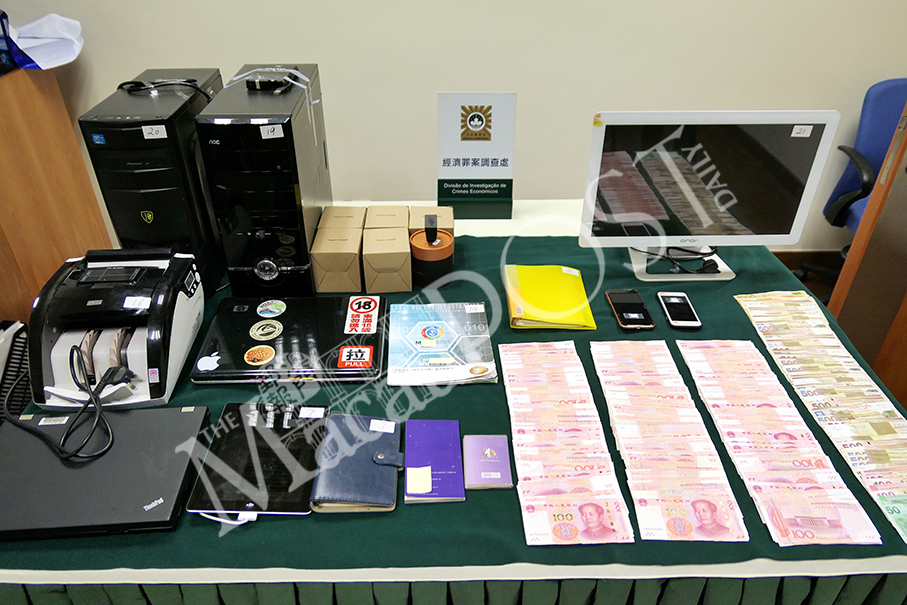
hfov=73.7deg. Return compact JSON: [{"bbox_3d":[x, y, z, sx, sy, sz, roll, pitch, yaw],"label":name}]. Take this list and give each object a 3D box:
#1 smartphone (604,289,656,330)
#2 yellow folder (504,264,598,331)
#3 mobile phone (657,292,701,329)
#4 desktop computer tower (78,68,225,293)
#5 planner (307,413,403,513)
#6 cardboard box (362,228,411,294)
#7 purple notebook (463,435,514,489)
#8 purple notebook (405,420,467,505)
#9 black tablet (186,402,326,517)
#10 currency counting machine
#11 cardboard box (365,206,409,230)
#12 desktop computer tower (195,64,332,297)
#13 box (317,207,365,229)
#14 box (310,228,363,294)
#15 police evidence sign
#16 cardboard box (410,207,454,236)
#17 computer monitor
[{"bbox_3d":[0.388,0.015,1.333,0.071,0.011,0.145,0,35,-1],"label":"smartphone"},{"bbox_3d":[0.218,-0.018,1.387,0.190,0.030,0.228,0,34,-1],"label":"yellow folder"},{"bbox_3d":[0.502,0.017,1.346,0.067,0.009,0.139,2,32,2],"label":"mobile phone"},{"bbox_3d":[-0.637,-0.286,1.401,0.167,0.394,0.382,-1,35,-4],"label":"desktop computer tower"},{"bbox_3d":[-0.149,0.255,0.977,0.128,0.024,0.178,0,34,-1],"label":"planner"},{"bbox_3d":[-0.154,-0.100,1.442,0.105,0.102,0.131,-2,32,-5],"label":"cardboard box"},{"bbox_3d":[0.056,0.257,0.981,0.072,0.007,0.109,0,32,-1],"label":"purple notebook"},{"bbox_3d":[-0.030,0.253,0.982,0.091,0.011,0.168,-1,32,-2],"label":"purple notebook"},{"bbox_3d":[-0.308,0.251,0.991,0.188,0.012,0.236,0,34,-1],"label":"black tablet"},{"bbox_3d":[-0.643,0.040,1.150,0.244,0.179,0.264,-2,32,-4],"label":"currency counting machine"},{"bbox_3d":[-0.160,-0.166,1.497,0.103,0.103,0.114,-1,35,-3],"label":"cardboard box"},{"bbox_3d":[-0.403,-0.284,1.392,0.174,0.409,0.403,-1,35,-3],"label":"desktop computer tower"},{"bbox_3d":[-0.267,-0.164,1.490,0.103,0.103,0.114,0,35,-2],"label":"box"},{"bbox_3d":[-0.263,-0.098,1.396,0.103,0.103,0.114,-1,35,-3],"label":"box"},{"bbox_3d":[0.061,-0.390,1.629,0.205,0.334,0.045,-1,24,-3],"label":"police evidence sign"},{"bbox_3d":[-0.055,-0.172,1.558,0.107,0.102,0.134,0,32,-2],"label":"cardboard box"},{"bbox_3d":[0.565,-0.270,1.441,0.535,0.394,0.190,-1,34,-2],"label":"computer monitor"}]

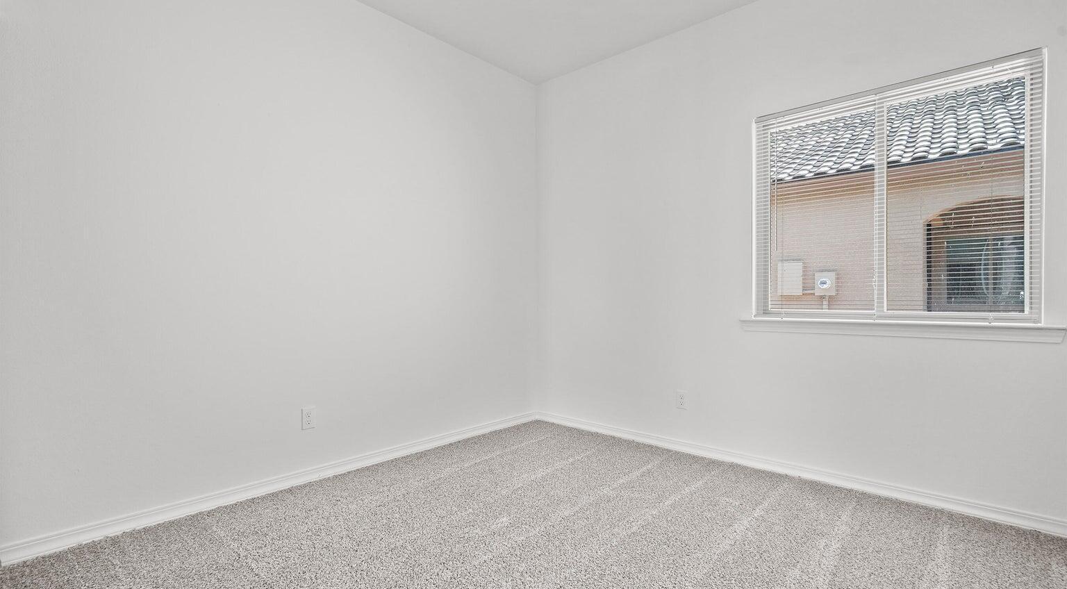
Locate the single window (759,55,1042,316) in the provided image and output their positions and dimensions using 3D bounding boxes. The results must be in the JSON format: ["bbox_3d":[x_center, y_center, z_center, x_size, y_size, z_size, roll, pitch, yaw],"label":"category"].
[{"bbox_3d":[1.759,-0.451,2.427,1.161,1.178,0.090,-1,-1,41],"label":"single window"}]

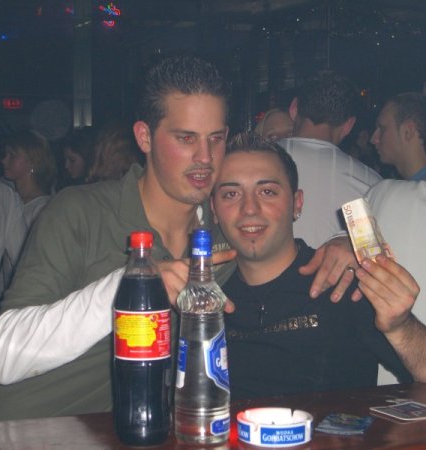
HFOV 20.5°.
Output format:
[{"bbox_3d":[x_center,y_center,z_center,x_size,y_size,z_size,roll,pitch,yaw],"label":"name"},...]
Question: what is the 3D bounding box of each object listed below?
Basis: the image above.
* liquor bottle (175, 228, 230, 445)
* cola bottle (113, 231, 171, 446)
[{"bbox_3d":[-0.015,0.158,1.680,0.078,0.302,0.078,0,2,0],"label":"liquor bottle"},{"bbox_3d":[-0.099,0.159,1.665,0.083,0.303,0.083,0,2,0],"label":"cola bottle"}]

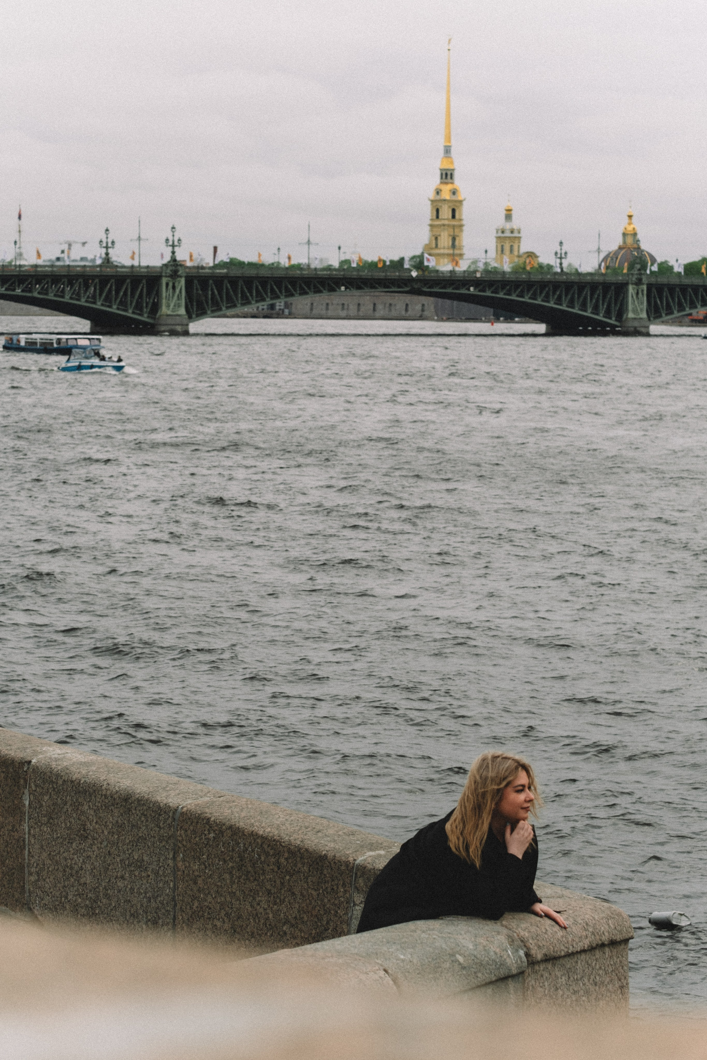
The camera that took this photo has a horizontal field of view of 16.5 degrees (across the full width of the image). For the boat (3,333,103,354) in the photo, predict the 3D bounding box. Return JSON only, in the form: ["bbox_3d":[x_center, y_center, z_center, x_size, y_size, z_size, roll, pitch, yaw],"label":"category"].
[{"bbox_3d":[-33.509,-21.001,275.131,4.200,2.400,16.000,-3,7,-34],"label":"boat"}]

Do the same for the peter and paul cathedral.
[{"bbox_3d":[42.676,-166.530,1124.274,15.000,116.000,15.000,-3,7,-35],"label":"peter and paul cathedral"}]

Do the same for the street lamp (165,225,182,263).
[{"bbox_3d":[-30.880,-49.052,419.276,3.000,6.420,1.200,-3,6,-31],"label":"street lamp"}]

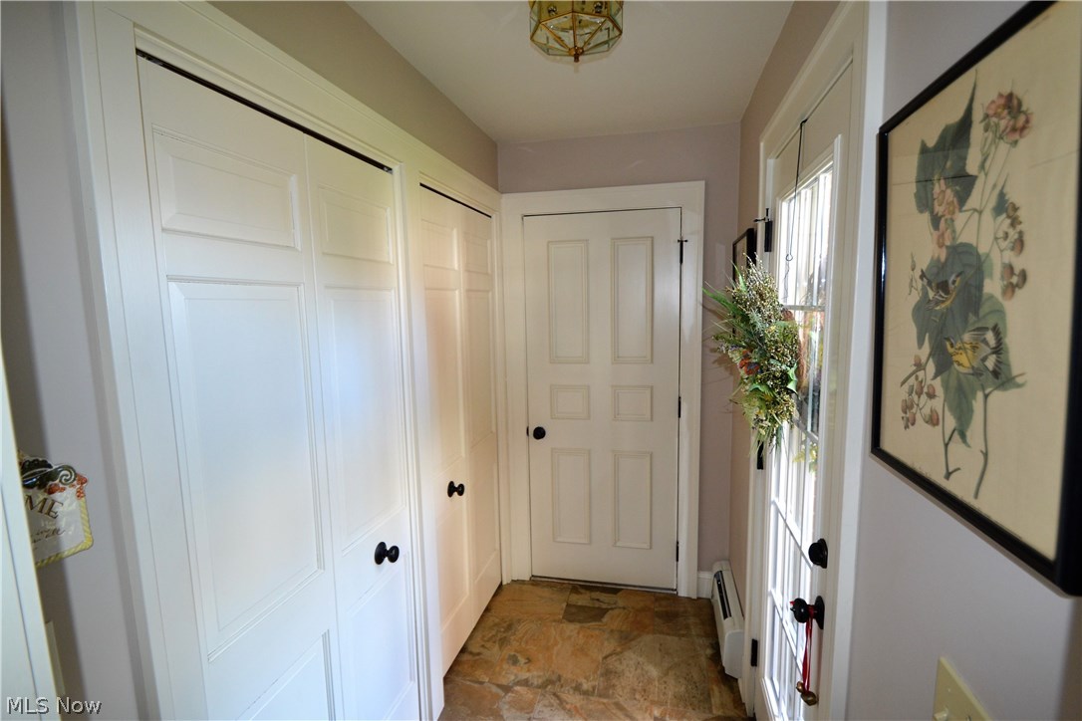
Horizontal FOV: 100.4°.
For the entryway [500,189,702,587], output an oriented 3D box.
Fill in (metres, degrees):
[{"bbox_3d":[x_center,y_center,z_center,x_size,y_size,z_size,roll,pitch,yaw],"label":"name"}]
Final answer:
[{"bbox_3d":[0.312,0.206,2.423,1.035,2.175,0.100,1,8,14],"label":"entryway"}]

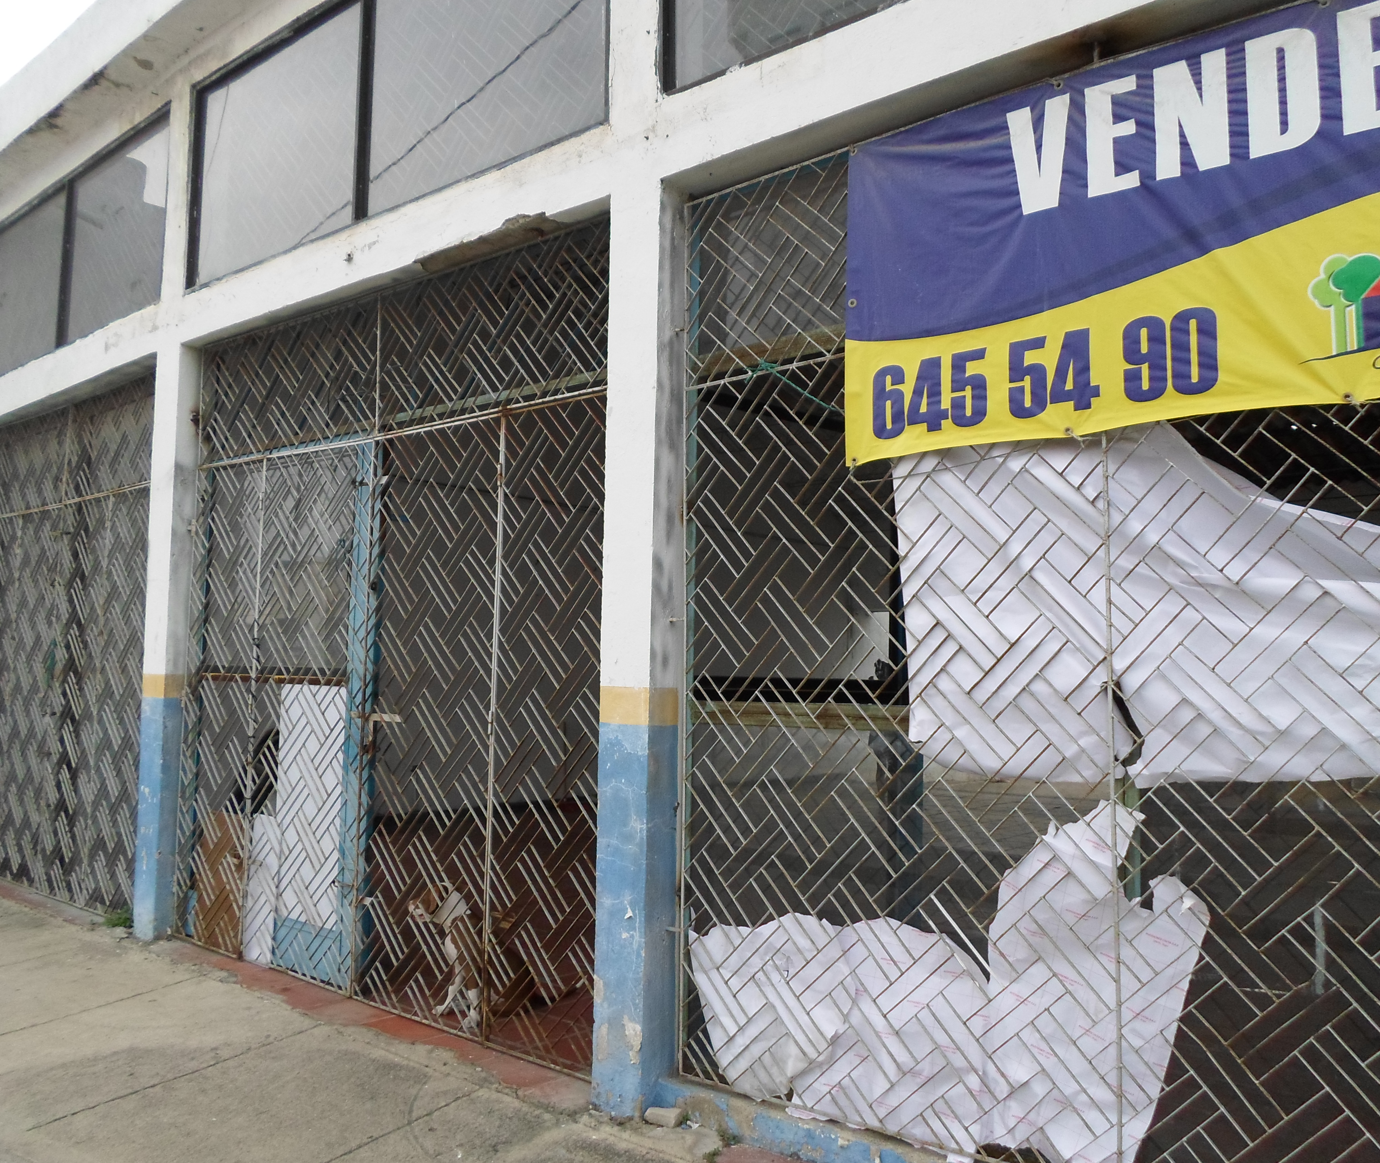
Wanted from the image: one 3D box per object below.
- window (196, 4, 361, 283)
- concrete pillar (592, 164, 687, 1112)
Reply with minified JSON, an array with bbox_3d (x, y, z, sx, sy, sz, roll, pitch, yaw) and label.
[{"bbox_3d":[-2.043,-2.097,5.481,1.404,1.021,0.059,-3,-6,39],"label":"window"},{"bbox_3d":[-0.147,0.174,3.740,0.216,3.010,0.200,-3,-6,39],"label":"concrete pillar"}]

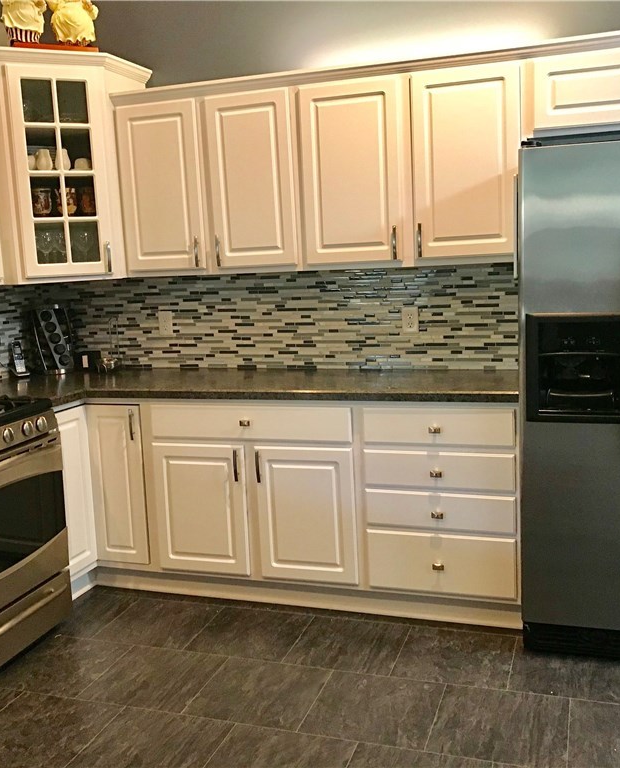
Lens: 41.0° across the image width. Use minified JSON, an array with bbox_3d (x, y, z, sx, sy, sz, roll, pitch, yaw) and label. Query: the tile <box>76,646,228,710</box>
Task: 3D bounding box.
[{"bbox_3d":[-0.545,1.043,2.933,0.397,0.010,0.394,0,10,18],"label":"tile"}]

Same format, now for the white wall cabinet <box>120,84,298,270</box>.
[{"bbox_3d":[-0.400,-0.859,3.647,0.838,0.733,0.325,0,10,18],"label":"white wall cabinet"}]

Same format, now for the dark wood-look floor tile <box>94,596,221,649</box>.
[{"bbox_3d":[-0.610,0.977,3.365,0.397,0.010,0.394,0,10,18],"label":"dark wood-look floor tile"}]

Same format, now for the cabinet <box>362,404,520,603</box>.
[{"bbox_3d":[0.587,0.401,3.402,0.607,0.768,0.615,0,10,19],"label":"cabinet"}]

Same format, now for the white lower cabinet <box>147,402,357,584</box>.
[{"bbox_3d":[-0.139,0.397,3.647,0.916,0.768,0.615,0,10,19],"label":"white lower cabinet"}]

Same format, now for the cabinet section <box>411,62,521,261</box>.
[{"bbox_3d":[0.635,-0.861,3.325,0.415,0.725,0.310,0,9,18],"label":"cabinet section"}]

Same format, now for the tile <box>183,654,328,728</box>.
[{"bbox_3d":[-0.167,1.046,2.805,0.399,0.010,0.390,0,10,19],"label":"tile"}]

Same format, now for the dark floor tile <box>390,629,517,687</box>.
[{"bbox_3d":[0.527,0.986,2.986,0.397,0.010,0.394,0,10,18],"label":"dark floor tile"}]

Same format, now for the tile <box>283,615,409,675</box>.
[{"bbox_3d":[0.148,0.980,3.104,0.399,0.010,0.390,0,10,19],"label":"tile"}]

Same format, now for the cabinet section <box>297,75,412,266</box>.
[{"bbox_3d":[0.225,-0.863,3.462,0.450,0.725,0.310,0,9,18],"label":"cabinet section"}]

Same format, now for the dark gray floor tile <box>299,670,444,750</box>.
[{"bbox_3d":[0.213,1.049,2.681,0.397,0.010,0.394,0,10,18],"label":"dark gray floor tile"}]

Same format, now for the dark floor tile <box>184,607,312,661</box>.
[{"bbox_3d":[-0.231,0.978,3.232,0.399,0.010,0.390,0,10,19],"label":"dark floor tile"}]

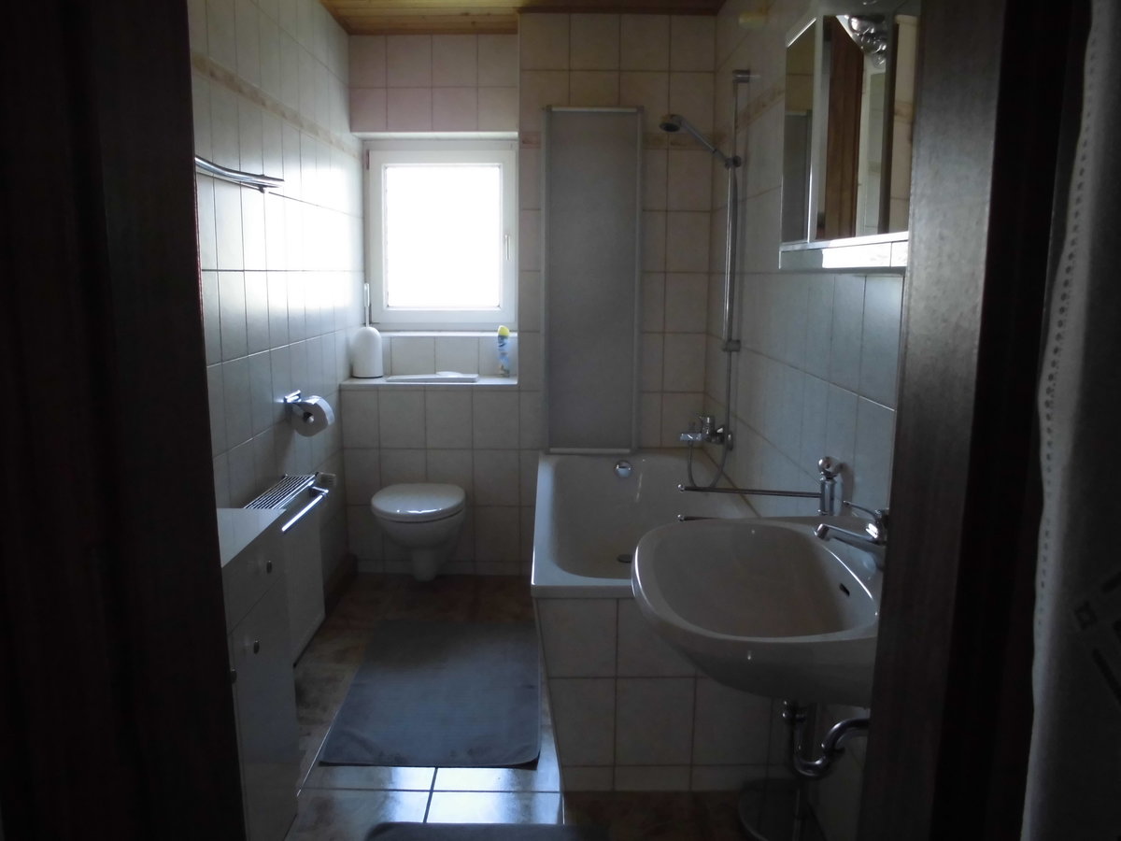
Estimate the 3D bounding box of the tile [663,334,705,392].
[{"bbox_3d":[0.524,-0.245,3.560,0.178,0.250,0.010,0,10,0],"label":"tile"}]

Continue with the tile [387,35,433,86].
[{"bbox_3d":[-0.663,-1.574,3.693,0.198,0.216,0.010,0,10,0],"label":"tile"}]

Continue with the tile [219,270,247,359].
[{"bbox_3d":[-0.924,-0.294,2.366,0.010,0.247,0.199,0,10,0],"label":"tile"}]

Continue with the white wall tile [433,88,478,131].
[{"bbox_3d":[-0.461,-1.361,3.693,0.201,0.184,0.010,0,10,0],"label":"white wall tile"}]

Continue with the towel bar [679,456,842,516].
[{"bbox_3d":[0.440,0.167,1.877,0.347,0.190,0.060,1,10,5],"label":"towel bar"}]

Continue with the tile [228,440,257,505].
[{"bbox_3d":[-0.939,0.191,2.480,0.010,0.249,0.198,0,10,0],"label":"tile"}]

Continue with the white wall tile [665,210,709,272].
[{"bbox_3d":[0.522,-0.730,3.459,0.183,0.247,0.010,0,10,0],"label":"white wall tile"}]

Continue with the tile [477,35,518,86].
[{"bbox_3d":[-0.262,-1.558,3.657,0.192,0.214,0.010,0,10,0],"label":"tile"}]

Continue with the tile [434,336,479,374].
[{"bbox_3d":[-0.474,-0.297,3.870,0.202,0.175,0.010,0,10,0],"label":"tile"}]

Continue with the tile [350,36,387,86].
[{"bbox_3d":[-0.845,-1.572,3.685,0.162,0.213,0.010,0,10,0],"label":"tile"}]

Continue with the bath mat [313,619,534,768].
[{"bbox_3d":[-0.374,0.845,2.716,0.595,0.020,0.945,0,10,-2],"label":"bath mat"}]

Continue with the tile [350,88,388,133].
[{"bbox_3d":[-0.846,-1.376,3.728,0.162,0.184,0.010,0,10,0],"label":"tile"}]

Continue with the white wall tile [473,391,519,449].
[{"bbox_3d":[-0.271,0.001,3.588,0.198,0.249,0.010,0,10,0],"label":"white wall tile"}]

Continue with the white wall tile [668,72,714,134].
[{"bbox_3d":[0.525,-1.266,3.365,0.184,0.240,0.010,0,10,0],"label":"white wall tile"}]

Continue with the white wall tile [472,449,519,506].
[{"bbox_3d":[-0.273,0.243,3.627,0.200,0.247,0.010,0,10,0],"label":"white wall tile"}]

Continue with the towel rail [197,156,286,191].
[{"bbox_3d":[-0.880,-0.681,2.305,0.075,0.052,0.643,0,10,0],"label":"towel rail"}]

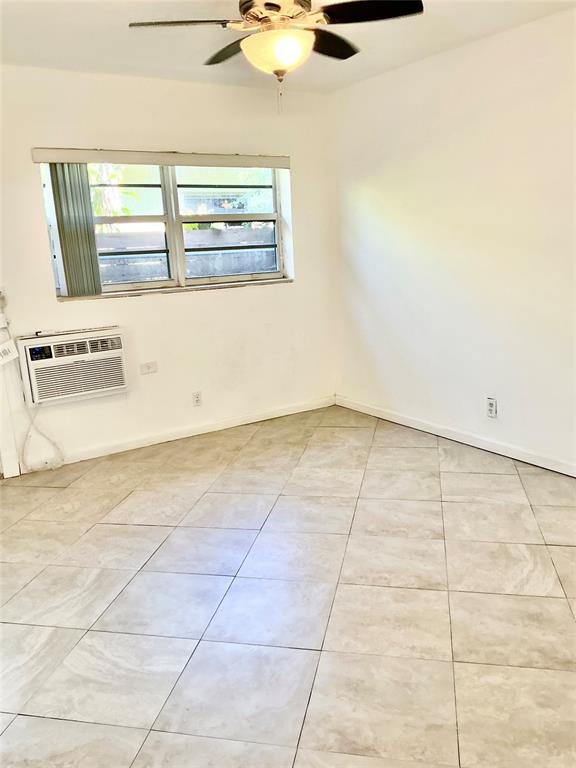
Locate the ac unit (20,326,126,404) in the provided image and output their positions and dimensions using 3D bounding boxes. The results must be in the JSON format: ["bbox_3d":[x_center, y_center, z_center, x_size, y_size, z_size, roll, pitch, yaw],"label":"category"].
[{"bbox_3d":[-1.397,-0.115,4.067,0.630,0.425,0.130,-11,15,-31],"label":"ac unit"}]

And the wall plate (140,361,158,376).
[{"bbox_3d":[-1.006,-0.112,4.508,0.121,0.077,0.010,-11,15,-32],"label":"wall plate"}]

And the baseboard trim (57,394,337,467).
[{"bbox_3d":[-0.551,0.324,4.775,2.369,0.091,0.016,-11,15,-31],"label":"baseboard trim"}]

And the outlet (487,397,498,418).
[{"bbox_3d":[1.307,0.158,3.982,0.010,0.117,0.071,-11,15,-31],"label":"outlet"}]

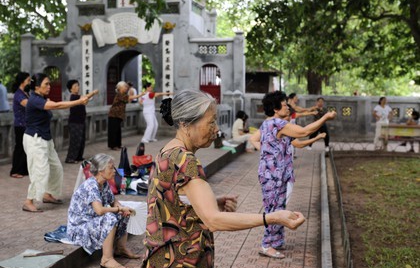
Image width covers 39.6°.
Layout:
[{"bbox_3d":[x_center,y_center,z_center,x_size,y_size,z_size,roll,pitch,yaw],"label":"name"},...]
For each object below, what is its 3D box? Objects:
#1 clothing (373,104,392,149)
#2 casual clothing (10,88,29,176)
[{"bbox_3d":[4.865,-0.261,16.451,0.520,1.240,0.300,0,4,-9],"label":"clothing"},{"bbox_3d":[-2.858,-0.031,8.835,0.340,1.330,0.400,1,4,7],"label":"casual clothing"}]

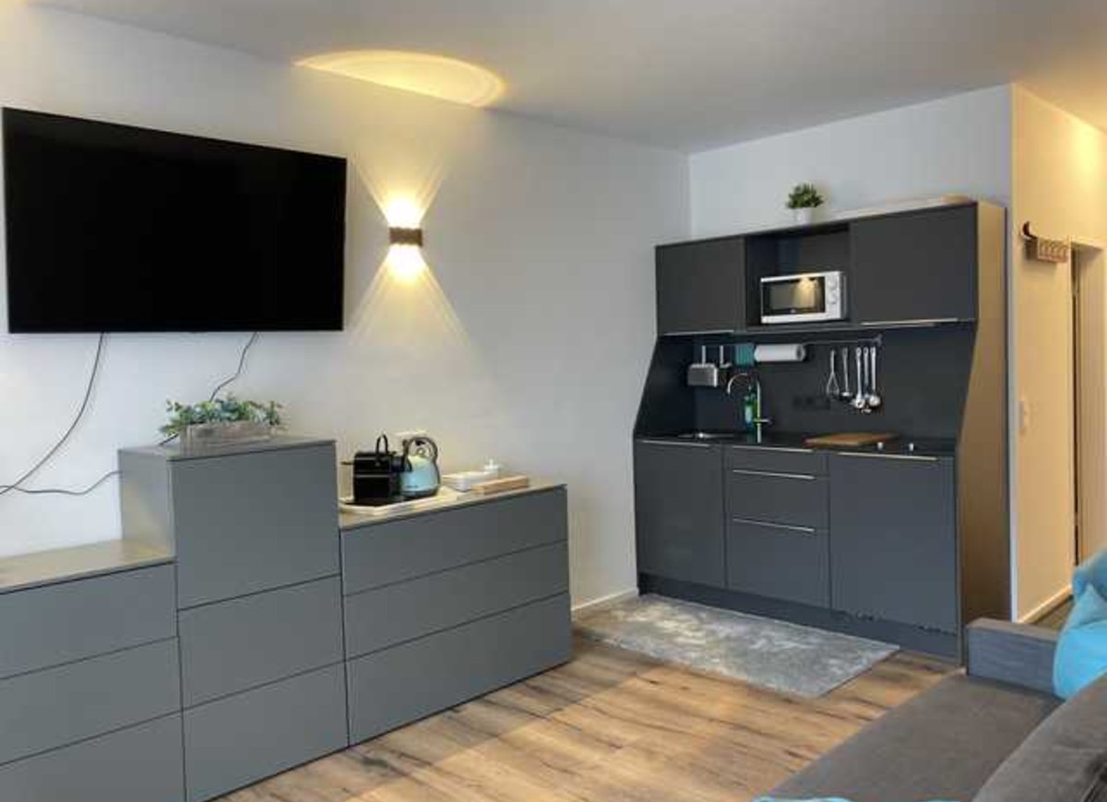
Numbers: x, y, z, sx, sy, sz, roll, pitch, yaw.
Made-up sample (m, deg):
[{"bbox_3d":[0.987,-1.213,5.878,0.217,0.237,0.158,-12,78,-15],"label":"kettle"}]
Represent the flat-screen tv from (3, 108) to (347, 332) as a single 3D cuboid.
[{"bbox_3d":[-1.323,-0.609,3.299,1.235,0.708,0.060,-5,11,-45],"label":"flat-screen tv"}]

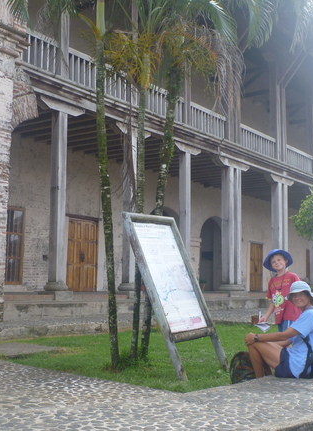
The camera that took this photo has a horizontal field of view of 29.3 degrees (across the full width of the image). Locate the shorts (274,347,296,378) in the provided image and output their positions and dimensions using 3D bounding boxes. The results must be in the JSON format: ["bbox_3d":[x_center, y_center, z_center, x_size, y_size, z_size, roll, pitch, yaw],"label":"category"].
[{"bbox_3d":[1.206,1.314,5.420,0.360,0.270,0.360,-4,-8,37],"label":"shorts"}]

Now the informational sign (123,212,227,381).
[{"bbox_3d":[0.201,0.761,6.002,0.100,1.730,0.820,-31,-23,30],"label":"informational sign"}]

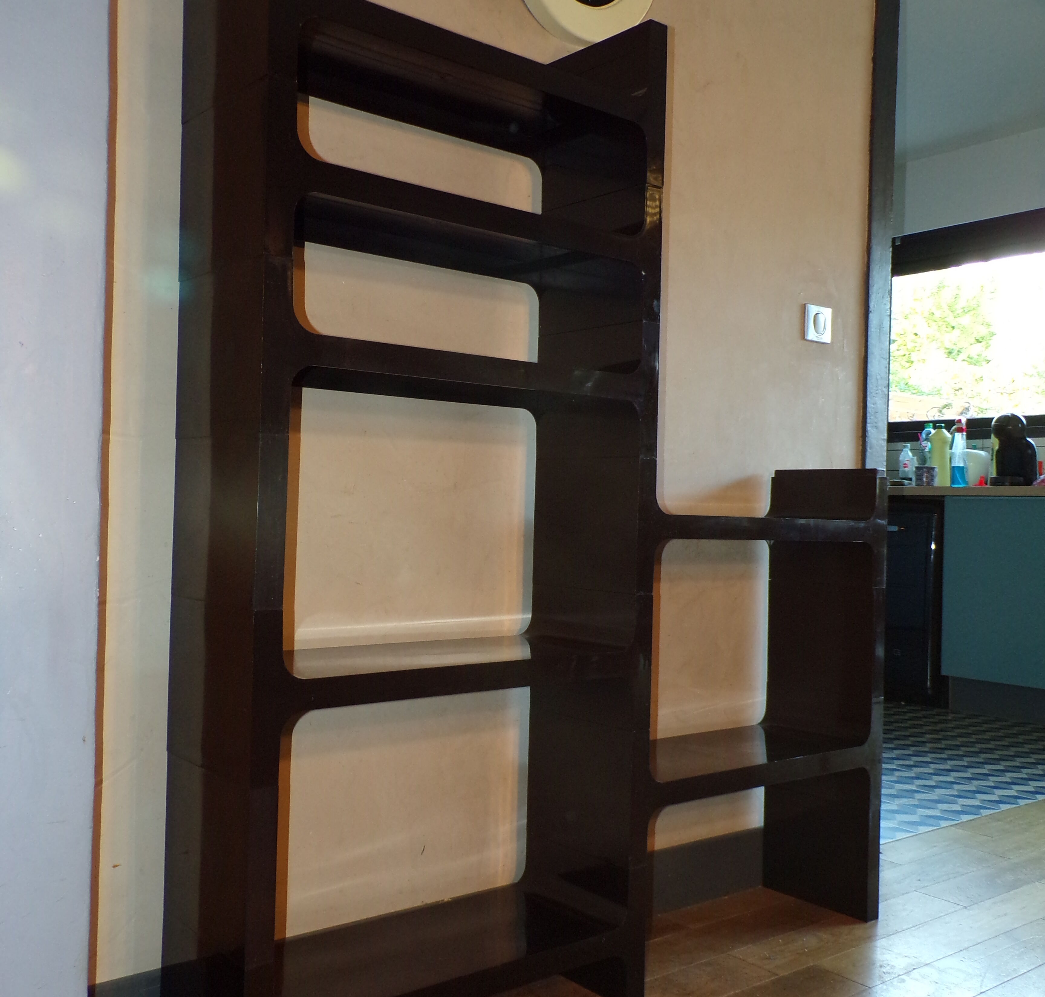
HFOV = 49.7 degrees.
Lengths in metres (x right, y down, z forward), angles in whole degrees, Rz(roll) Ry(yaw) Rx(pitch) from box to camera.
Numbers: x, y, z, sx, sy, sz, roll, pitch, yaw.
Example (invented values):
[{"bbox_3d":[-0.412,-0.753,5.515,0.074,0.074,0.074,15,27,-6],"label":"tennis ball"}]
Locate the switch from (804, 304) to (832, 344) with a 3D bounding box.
[{"bbox_3d":[0.671,-0.395,2.555,0.080,0.080,0.012,2,-1,-38],"label":"switch"}]

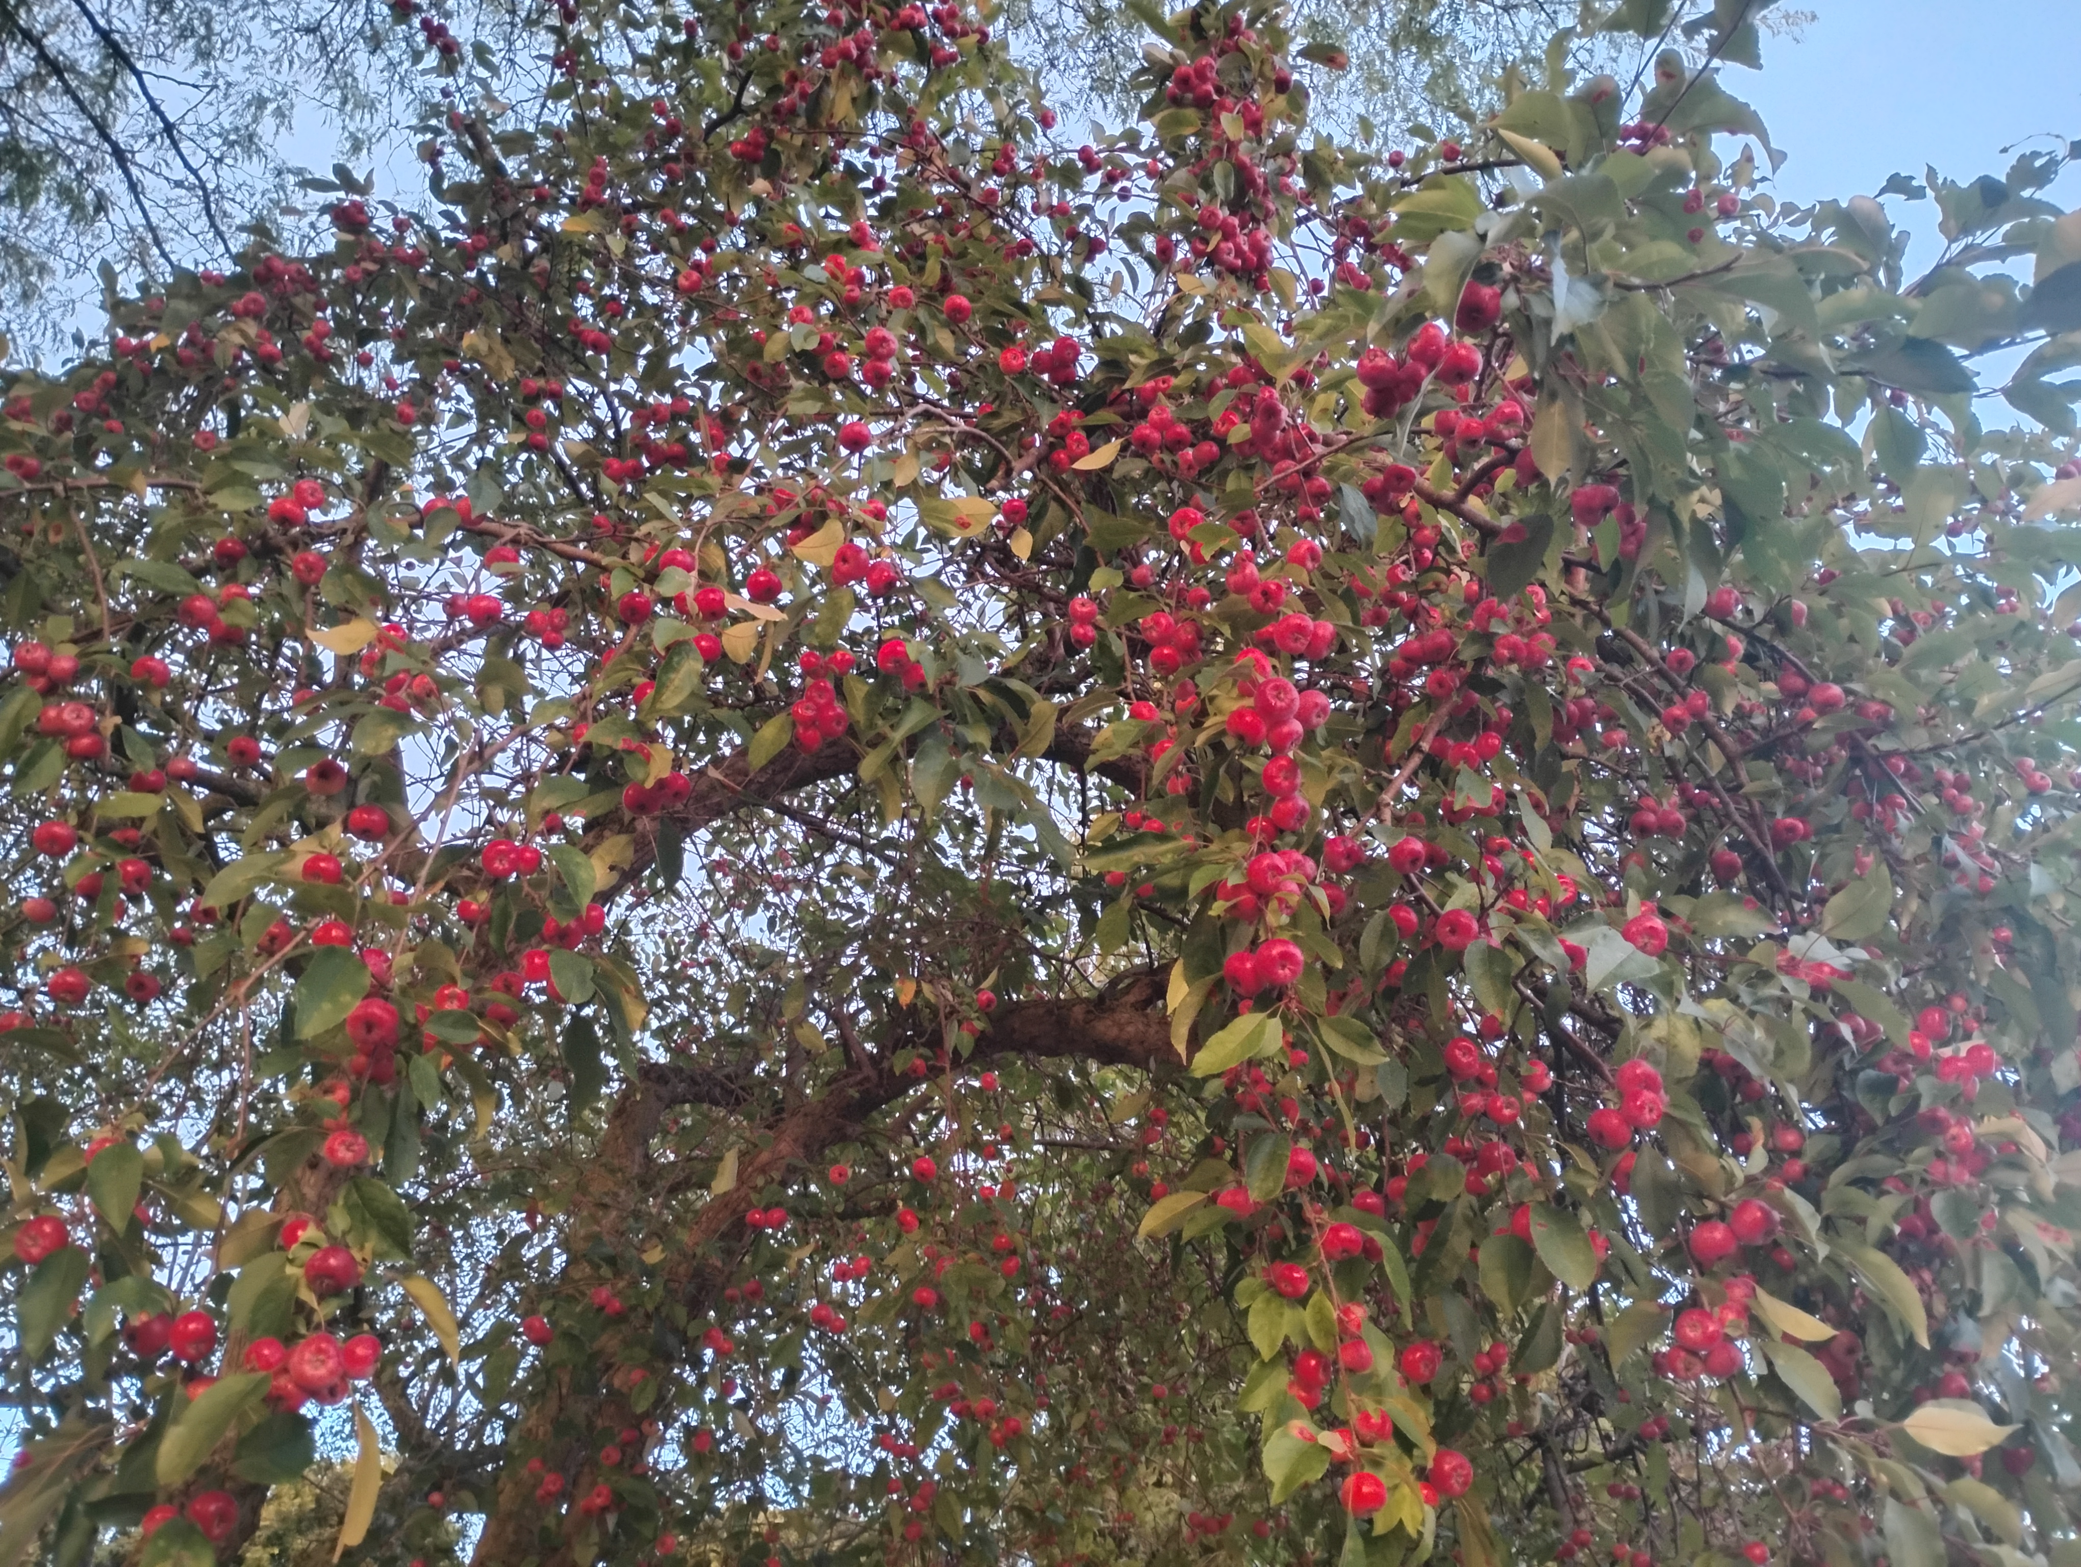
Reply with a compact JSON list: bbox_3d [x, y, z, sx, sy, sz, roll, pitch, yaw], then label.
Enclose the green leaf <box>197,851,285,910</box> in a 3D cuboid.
[{"bbox_3d":[-0.554,0.067,1.170,0.066,0.014,0.030,-36,-43,-23],"label":"green leaf"}]

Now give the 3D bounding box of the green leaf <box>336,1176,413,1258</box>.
[{"bbox_3d":[-0.367,0.239,0.930,0.055,0.037,0.015,55,-26,-12],"label":"green leaf"}]

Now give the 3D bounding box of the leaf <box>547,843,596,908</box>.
[{"bbox_3d":[-0.339,0.067,1.220,0.031,0.054,0.015,-31,20,-15],"label":"leaf"}]

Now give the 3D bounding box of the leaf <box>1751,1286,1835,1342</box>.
[{"bbox_3d":[0.469,0.331,1.050,0.059,0.026,0.016,31,23,29],"label":"leaf"}]

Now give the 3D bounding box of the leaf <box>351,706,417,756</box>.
[{"bbox_3d":[-0.468,-0.037,1.200,0.049,0.013,0.031,-37,-51,-16],"label":"leaf"}]

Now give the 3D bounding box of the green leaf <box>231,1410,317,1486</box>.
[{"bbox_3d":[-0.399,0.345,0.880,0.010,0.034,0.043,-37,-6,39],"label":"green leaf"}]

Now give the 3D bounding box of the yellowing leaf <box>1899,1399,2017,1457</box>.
[{"bbox_3d":[0.507,0.352,0.930,0.058,0.026,0.012,-18,-1,22],"label":"yellowing leaf"}]

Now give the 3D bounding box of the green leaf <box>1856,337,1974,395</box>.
[{"bbox_3d":[0.432,-0.204,0.830,0.058,0.011,0.023,28,-52,19],"label":"green leaf"}]

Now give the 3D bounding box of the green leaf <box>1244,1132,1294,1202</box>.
[{"bbox_3d":[0.163,0.274,1.200,0.032,0.052,0.014,20,6,12],"label":"green leaf"}]

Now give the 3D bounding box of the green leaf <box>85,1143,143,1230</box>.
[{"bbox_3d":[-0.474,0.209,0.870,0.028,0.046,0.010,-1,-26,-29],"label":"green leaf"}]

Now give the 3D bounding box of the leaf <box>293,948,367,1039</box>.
[{"bbox_3d":[-0.359,0.105,0.850,0.033,0.048,0.010,24,-25,-19],"label":"leaf"}]

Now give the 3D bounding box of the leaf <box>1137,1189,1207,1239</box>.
[{"bbox_3d":[0.090,0.296,1.150,0.053,0.022,0.011,-32,15,-4],"label":"leaf"}]

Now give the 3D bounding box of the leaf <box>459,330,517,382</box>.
[{"bbox_3d":[-0.688,-0.531,2.100,0.068,0.042,0.025,45,-3,-22],"label":"leaf"}]

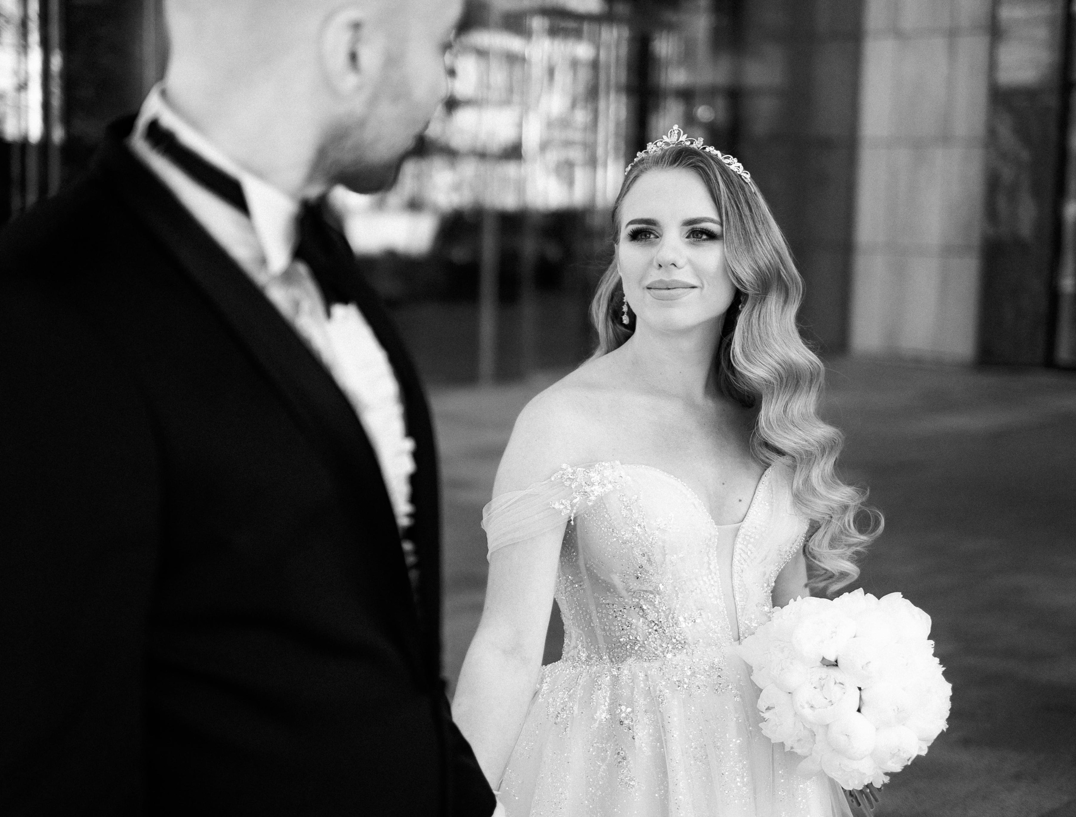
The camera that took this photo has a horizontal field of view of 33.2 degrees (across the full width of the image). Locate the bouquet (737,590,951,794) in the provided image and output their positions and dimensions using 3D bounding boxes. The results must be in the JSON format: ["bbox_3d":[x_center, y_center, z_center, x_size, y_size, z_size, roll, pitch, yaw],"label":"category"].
[{"bbox_3d":[0.352,0.335,2.070,0.240,0.240,0.220,1,6,-3],"label":"bouquet"}]

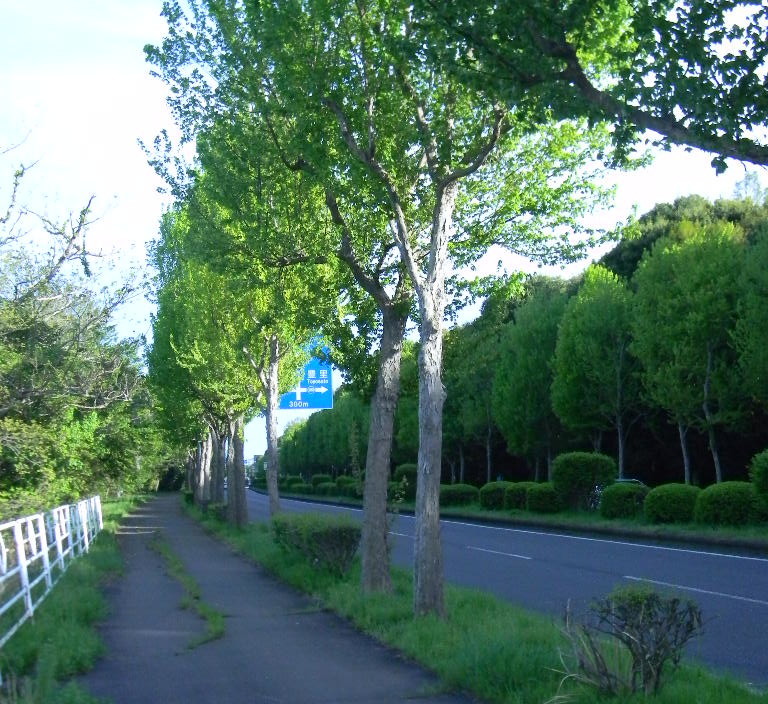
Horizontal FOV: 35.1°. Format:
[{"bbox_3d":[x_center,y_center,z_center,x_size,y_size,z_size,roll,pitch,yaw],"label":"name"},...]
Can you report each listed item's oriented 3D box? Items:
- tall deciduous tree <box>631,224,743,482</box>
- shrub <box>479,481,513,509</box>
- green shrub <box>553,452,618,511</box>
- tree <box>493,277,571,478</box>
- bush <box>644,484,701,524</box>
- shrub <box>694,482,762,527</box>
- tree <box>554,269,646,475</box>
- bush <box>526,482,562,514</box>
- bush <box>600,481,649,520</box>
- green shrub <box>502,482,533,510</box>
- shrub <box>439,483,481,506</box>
[{"bbox_3d":[14.448,0.563,56.303,5.260,13.190,5.260,0,-6,-11],"label":"tall deciduous tree"},{"bbox_3d":[5.206,6.660,56.167,1.460,1.230,1.540,-1,-6,0],"label":"shrub"},{"bbox_3d":[7.518,4.939,45.208,2.260,2.300,2.380,0,-6,-11],"label":"green shrub"},{"bbox_3d":[9.634,2.389,77.250,5.020,14.190,5.020,0,-6,-11],"label":"tree"},{"bbox_3d":[8.280,4.363,34.704,1.520,1.080,1.600,0,-6,-11],"label":"bush"},{"bbox_3d":[9.307,4.097,32.618,1.750,1.110,1.850,0,-6,-11],"label":"shrub"},{"bbox_3d":[11.753,1.741,65.320,4.900,12.860,4.900,0,-6,-11],"label":"tree"},{"bbox_3d":[6.137,5.576,46.075,1.270,1.150,1.340,0,-6,-11],"label":"bush"},{"bbox_3d":[7.671,4.730,38.478,1.480,1.170,1.560,0,-6,-11],"label":"bush"},{"bbox_3d":[5.864,6.211,52.115,1.360,1.200,1.430,0,-6,-11],"label":"green shrub"},{"bbox_3d":[3.856,7.386,62.523,1.700,1.100,2.280,0,-6,-11],"label":"shrub"}]

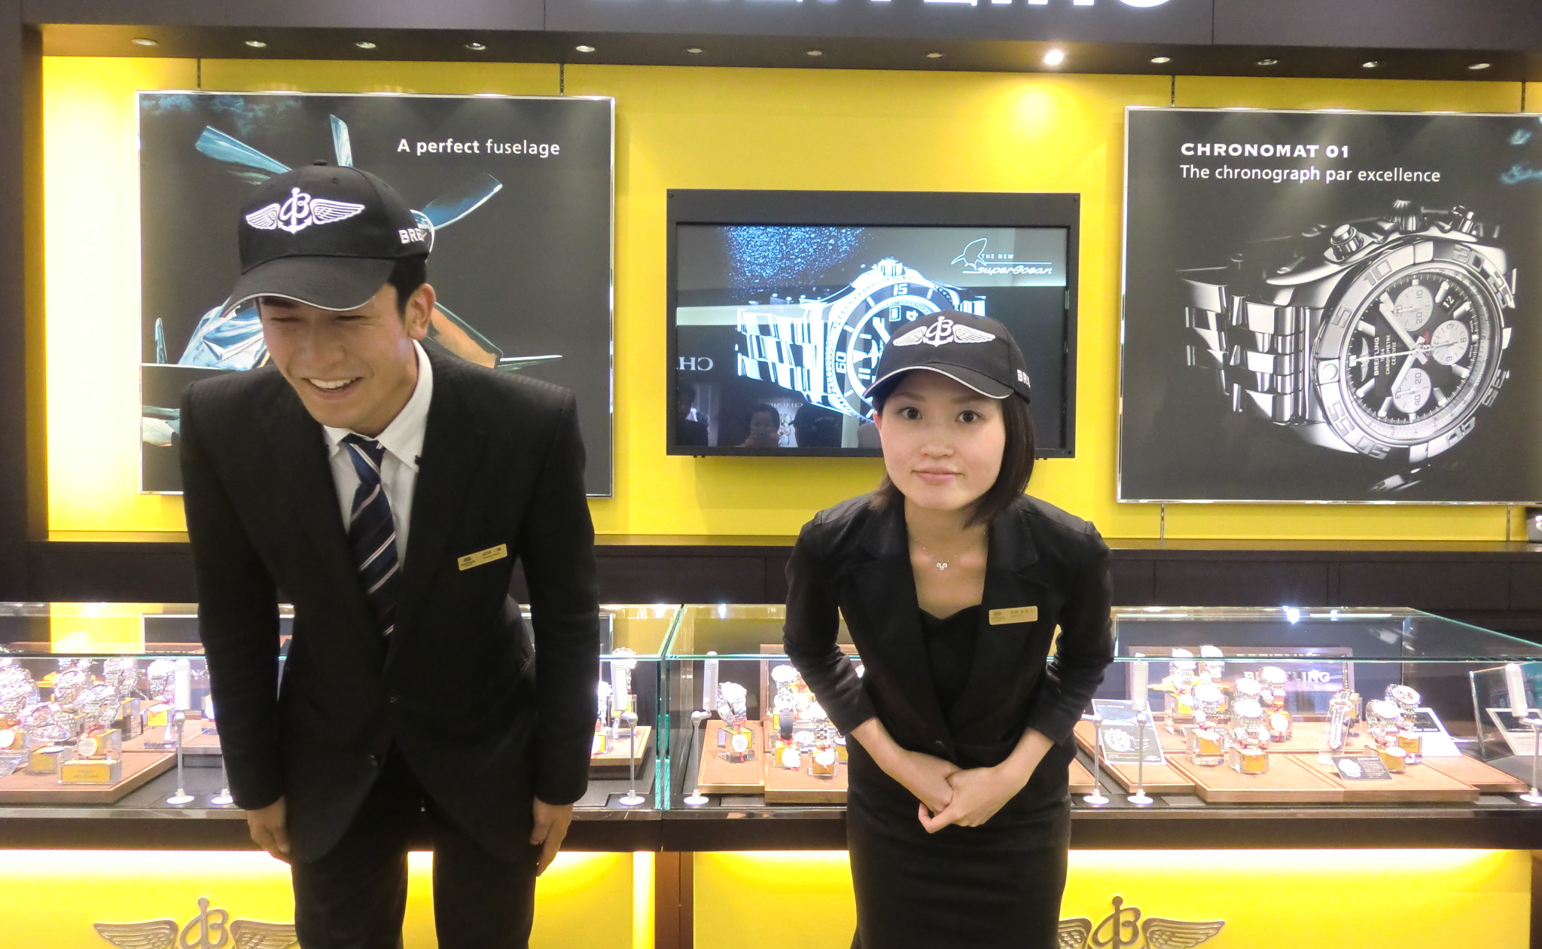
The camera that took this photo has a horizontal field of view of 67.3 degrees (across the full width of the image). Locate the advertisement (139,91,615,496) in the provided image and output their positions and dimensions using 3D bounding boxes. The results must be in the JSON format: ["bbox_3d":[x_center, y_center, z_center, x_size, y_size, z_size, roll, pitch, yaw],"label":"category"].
[{"bbox_3d":[-0.992,-0.448,2.942,1.191,1.007,0.040,1,2,-1],"label":"advertisement"}]

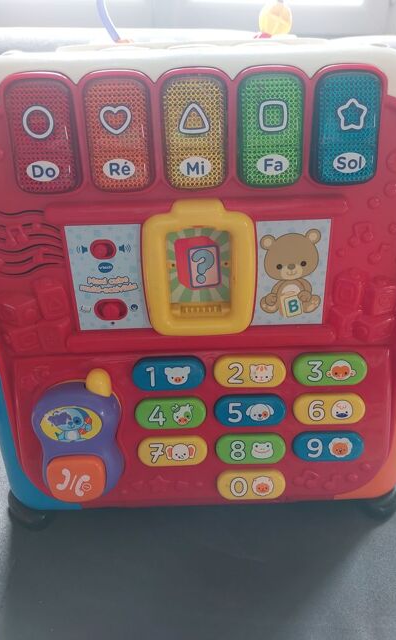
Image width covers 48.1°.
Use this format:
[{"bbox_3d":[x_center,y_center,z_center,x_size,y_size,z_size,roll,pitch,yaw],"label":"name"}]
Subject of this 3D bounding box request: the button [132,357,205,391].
[{"bbox_3d":[-0.021,0.041,0.334,0.055,0.024,0.009,-2,16,0],"label":"button"}]

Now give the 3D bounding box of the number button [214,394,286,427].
[{"bbox_3d":[0.040,0.070,0.341,0.055,0.023,0.009,-2,16,0],"label":"number button"}]

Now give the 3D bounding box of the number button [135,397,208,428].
[{"bbox_3d":[-0.021,0.072,0.342,0.055,0.023,0.009,-2,16,0],"label":"number button"}]

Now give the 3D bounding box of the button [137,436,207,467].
[{"bbox_3d":[-0.019,0.104,0.349,0.055,0.022,0.009,-2,16,0],"label":"button"}]

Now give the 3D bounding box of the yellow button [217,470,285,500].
[{"bbox_3d":[0.043,0.132,0.356,0.054,0.022,0.009,-2,16,0],"label":"yellow button"}]

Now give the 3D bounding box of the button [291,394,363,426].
[{"bbox_3d":[0.101,0.069,0.341,0.054,0.023,0.009,-2,16,0],"label":"button"}]

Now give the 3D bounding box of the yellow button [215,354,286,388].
[{"bbox_3d":[0.040,0.039,0.334,0.054,0.023,0.009,-2,16,0],"label":"yellow button"}]

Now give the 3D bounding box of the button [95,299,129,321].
[{"bbox_3d":[-0.063,-0.007,0.321,0.025,0.016,0.010,-2,18,0],"label":"button"}]

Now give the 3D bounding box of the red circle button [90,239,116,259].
[{"bbox_3d":[-0.066,-0.049,0.309,0.018,0.014,0.010,-2,18,0],"label":"red circle button"}]

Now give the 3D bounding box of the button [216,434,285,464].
[{"bbox_3d":[0.042,0.101,0.348,0.055,0.022,0.009,-2,16,0],"label":"button"}]

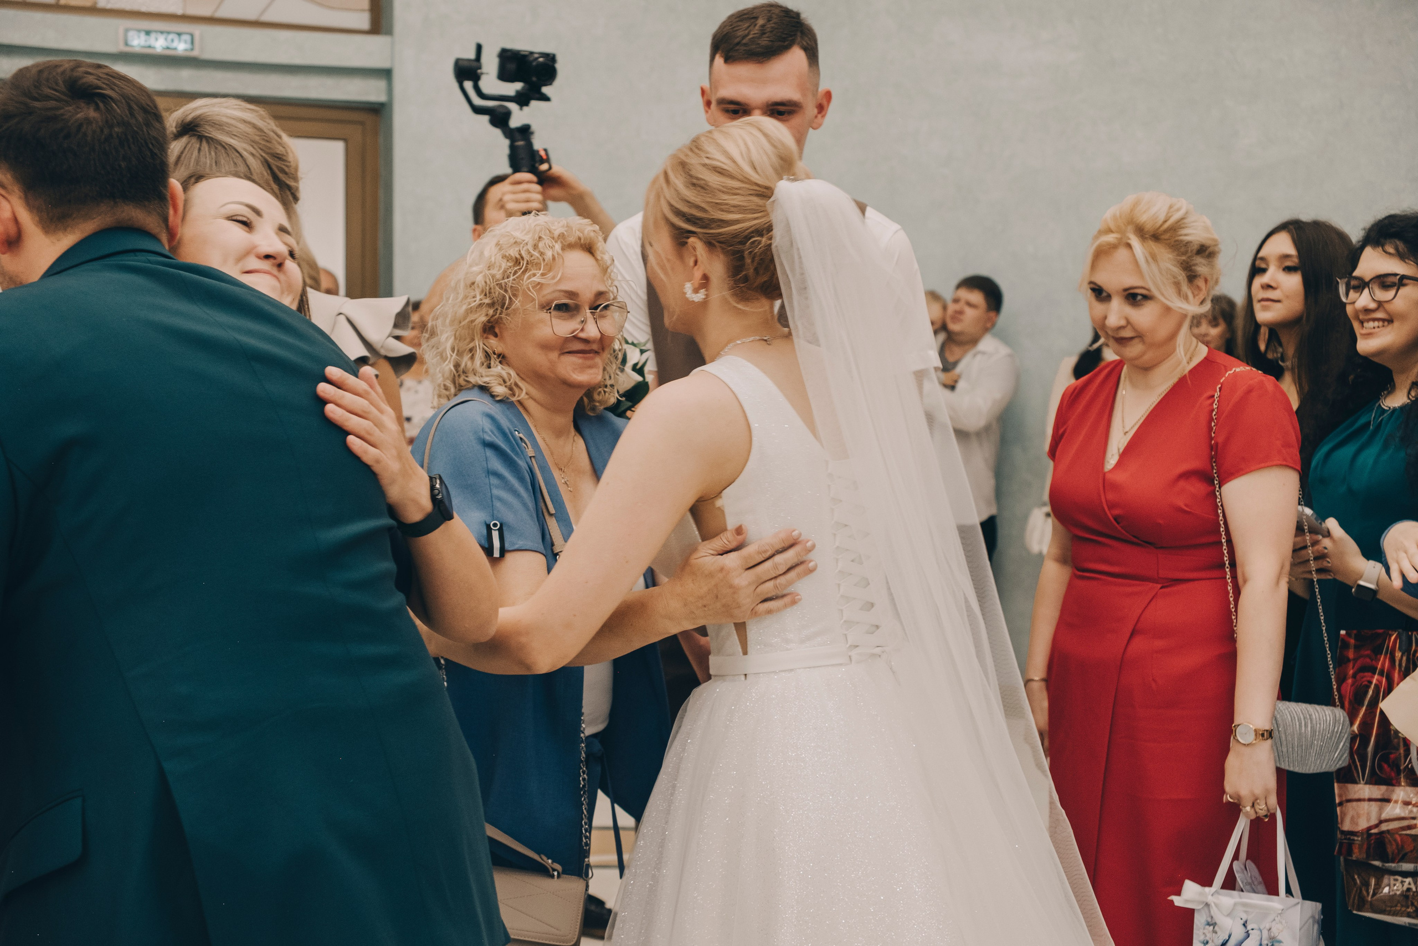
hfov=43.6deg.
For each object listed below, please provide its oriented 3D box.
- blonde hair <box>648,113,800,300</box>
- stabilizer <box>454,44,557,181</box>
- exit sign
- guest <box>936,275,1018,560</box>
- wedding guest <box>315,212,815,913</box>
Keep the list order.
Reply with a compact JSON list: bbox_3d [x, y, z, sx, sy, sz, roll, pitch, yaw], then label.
[{"bbox_3d":[0.023,-0.313,2.120,0.205,0.225,0.175,2,3,37],"label":"blonde hair"},{"bbox_3d":[-0.440,-0.755,3.900,0.220,0.370,0.180,-8,3,-25],"label":"stabilizer"},{"bbox_3d":[-2.100,-1.650,6.780,0.305,0.103,0.030,-1,3,-21],"label":"exit sign"},{"bbox_3d":[0.940,0.160,6.600,0.540,1.780,0.420,3,3,45],"label":"guest"},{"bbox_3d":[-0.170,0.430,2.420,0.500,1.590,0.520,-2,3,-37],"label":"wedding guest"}]

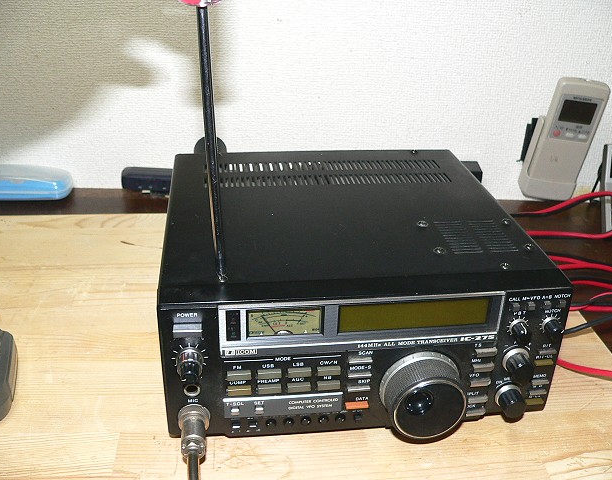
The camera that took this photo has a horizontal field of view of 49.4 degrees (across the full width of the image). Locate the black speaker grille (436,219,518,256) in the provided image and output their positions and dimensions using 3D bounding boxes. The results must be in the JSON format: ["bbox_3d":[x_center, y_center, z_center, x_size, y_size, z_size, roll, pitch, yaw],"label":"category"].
[{"bbox_3d":[0.113,-0.002,0.447,0.043,0.003,0.044,-2,28,-7],"label":"black speaker grille"}]

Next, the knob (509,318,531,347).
[{"bbox_3d":[0.128,0.054,0.396,0.011,0.011,0.011,-2,28,-7],"label":"knob"}]

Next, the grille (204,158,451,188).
[{"bbox_3d":[0.016,-0.053,0.539,0.195,0.003,0.048,-2,28,-7],"label":"grille"}]

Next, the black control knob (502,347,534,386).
[{"bbox_3d":[0.131,0.077,0.407,0.018,0.018,0.013,-2,28,-7],"label":"black control knob"}]

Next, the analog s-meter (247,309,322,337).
[{"bbox_3d":[-0.011,0.046,0.379,0.044,0.018,0.006,-2,28,-7],"label":"analog s-meter"}]

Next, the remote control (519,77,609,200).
[{"bbox_3d":[0.290,-0.112,0.755,0.057,0.135,0.026,7,29,-4],"label":"remote control"}]

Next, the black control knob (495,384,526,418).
[{"bbox_3d":[0.129,0.102,0.420,0.017,0.017,0.013,-2,28,-7],"label":"black control knob"}]

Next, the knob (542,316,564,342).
[{"bbox_3d":[0.149,0.054,0.399,0.011,0.011,0.011,-2,28,-7],"label":"knob"}]

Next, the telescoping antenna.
[{"bbox_3d":[-0.053,-0.053,0.375,0.006,0.153,0.006,-4,7,-6],"label":"telescoping antenna"}]

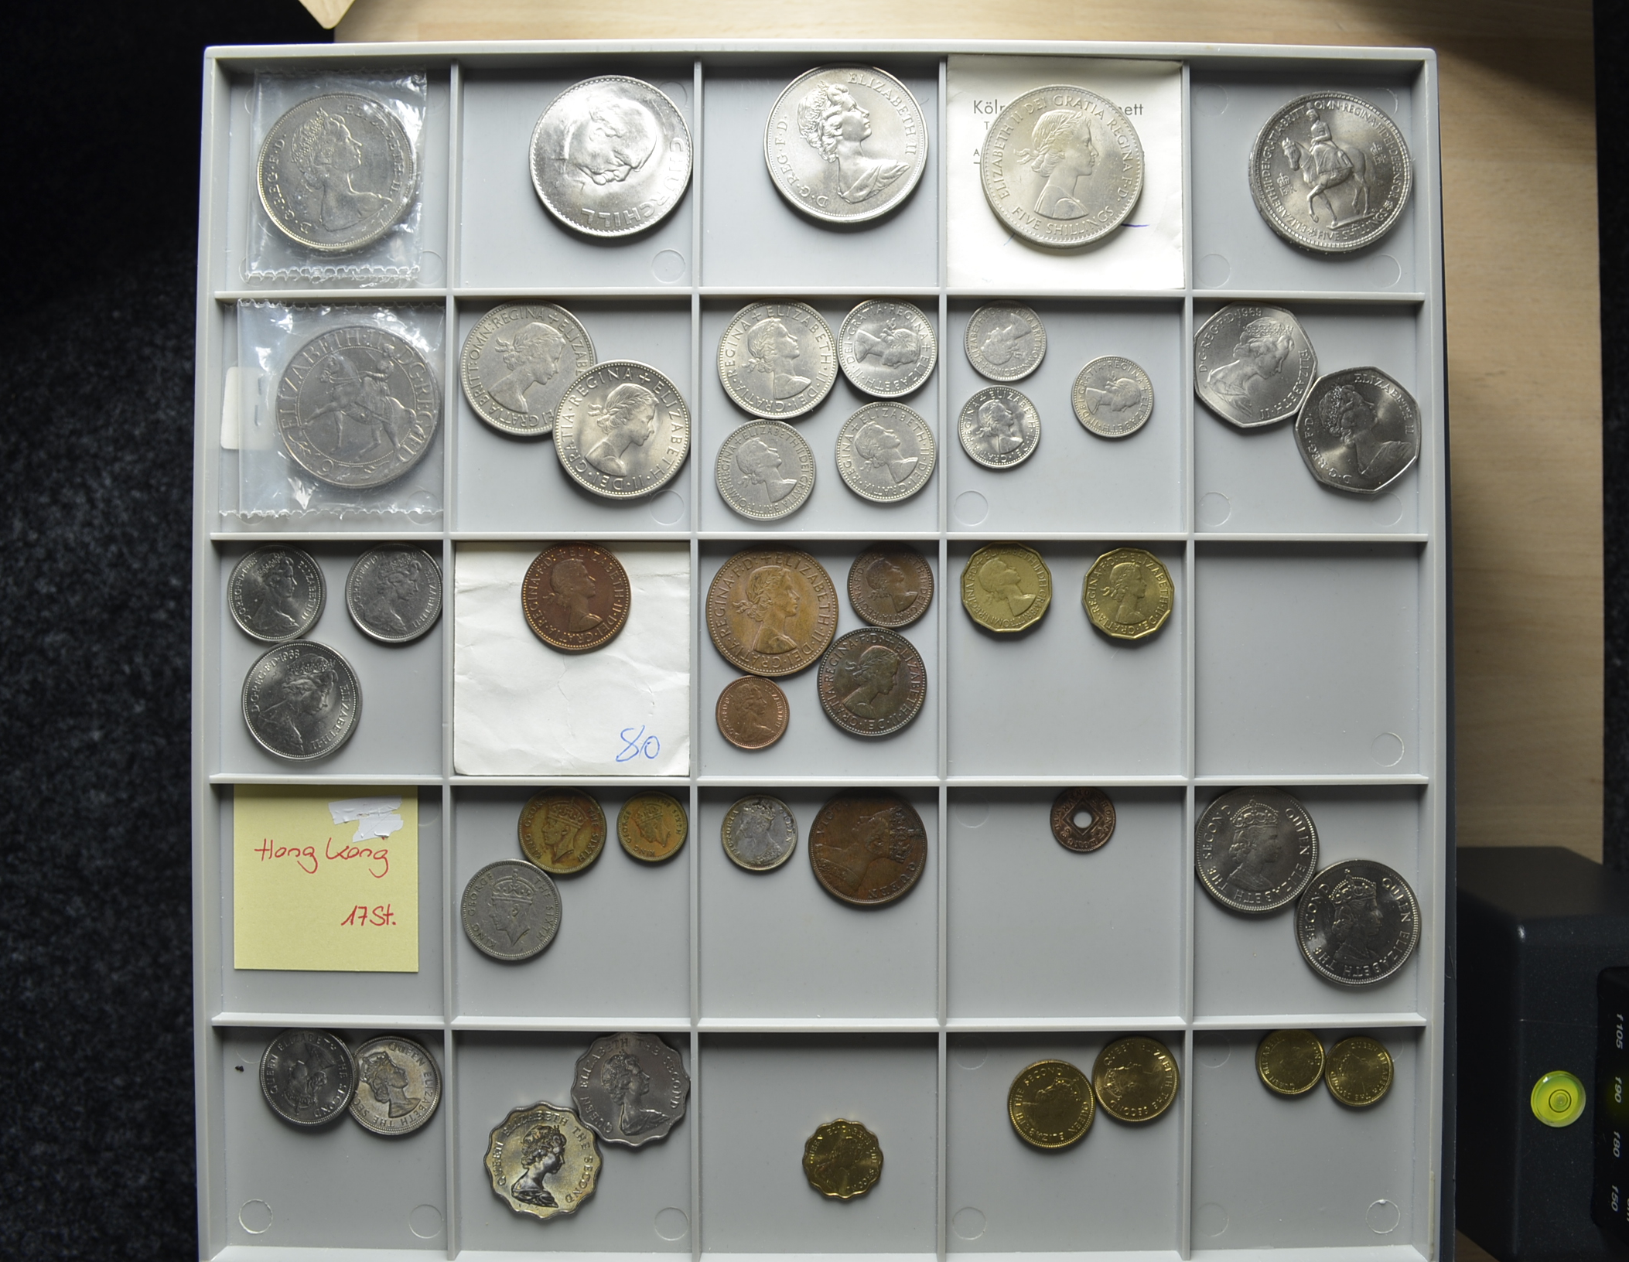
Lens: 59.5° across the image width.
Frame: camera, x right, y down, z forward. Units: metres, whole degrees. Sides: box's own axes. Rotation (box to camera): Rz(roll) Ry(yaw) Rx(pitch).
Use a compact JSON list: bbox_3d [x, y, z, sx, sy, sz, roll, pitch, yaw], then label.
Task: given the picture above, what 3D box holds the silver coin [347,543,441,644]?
[{"bbox_3d":[-0.100,-0.009,0.341,0.024,0.002,0.024,0,90,0],"label":"silver coin"}]

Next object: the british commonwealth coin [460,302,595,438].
[{"bbox_3d":[-0.068,-0.062,0.340,0.032,0.002,0.032,0,89,0],"label":"british commonwealth coin"}]

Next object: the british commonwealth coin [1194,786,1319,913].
[{"bbox_3d":[0.105,0.052,0.338,0.030,0.002,0.030,0,90,0],"label":"british commonwealth coin"}]

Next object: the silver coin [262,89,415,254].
[{"bbox_3d":[-0.113,-0.109,0.338,0.039,0.003,0.039,0,90,0],"label":"silver coin"}]

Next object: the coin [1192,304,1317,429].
[{"bbox_3d":[0.105,-0.063,0.340,0.030,0.002,0.030,0,89,0],"label":"coin"}]

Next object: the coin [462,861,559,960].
[{"bbox_3d":[-0.072,0.066,0.338,0.024,0.002,0.024,0,90,0],"label":"coin"}]

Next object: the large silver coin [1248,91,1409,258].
[{"bbox_3d":[0.123,-0.109,0.341,0.039,0.003,0.039,0,90,0],"label":"large silver coin"}]

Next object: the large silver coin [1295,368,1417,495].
[{"bbox_3d":[0.129,-0.048,0.341,0.030,0.003,0.030,0,90,0],"label":"large silver coin"}]

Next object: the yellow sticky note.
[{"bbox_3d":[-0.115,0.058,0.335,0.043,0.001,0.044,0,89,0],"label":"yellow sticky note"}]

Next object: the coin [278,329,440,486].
[{"bbox_3d":[-0.109,-0.053,0.339,0.039,0.003,0.039,0,89,0],"label":"coin"}]

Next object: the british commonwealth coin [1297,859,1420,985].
[{"bbox_3d":[0.129,0.069,0.338,0.030,0.002,0.030,0,89,0],"label":"british commonwealth coin"}]

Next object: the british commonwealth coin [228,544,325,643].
[{"bbox_3d":[-0.128,-0.009,0.339,0.024,0.002,0.024,0,89,0],"label":"british commonwealth coin"}]

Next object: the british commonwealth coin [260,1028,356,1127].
[{"bbox_3d":[-0.120,0.106,0.337,0.024,0.002,0.024,0,90,0],"label":"british commonwealth coin"}]

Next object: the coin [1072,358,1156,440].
[{"bbox_3d":[0.071,-0.056,0.341,0.019,0.001,0.019,0,90,0],"label":"coin"}]

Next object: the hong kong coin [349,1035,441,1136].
[{"bbox_3d":[-0.099,0.108,0.338,0.024,0.002,0.024,0,90,0],"label":"hong kong coin"}]

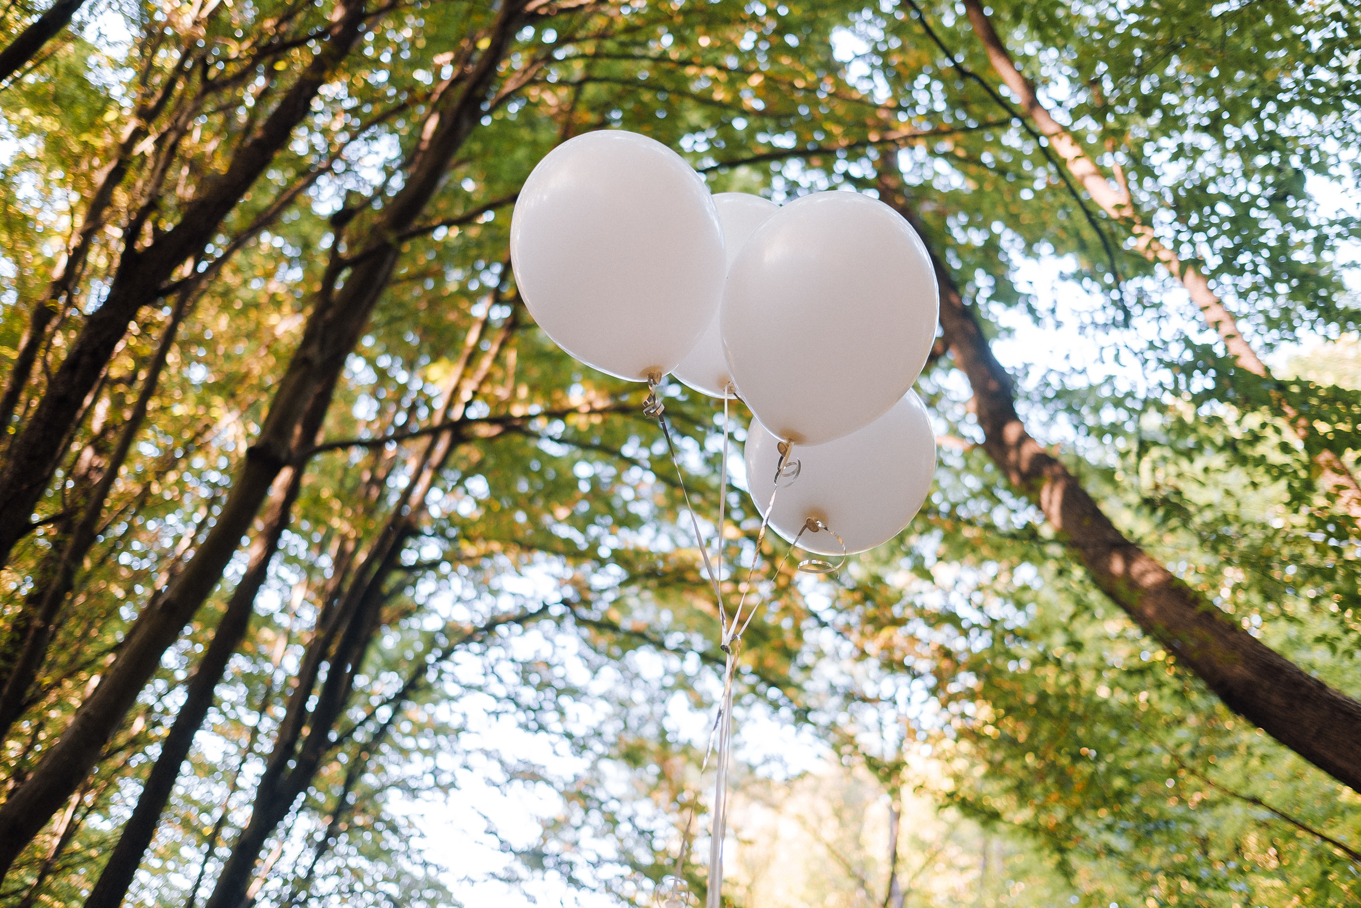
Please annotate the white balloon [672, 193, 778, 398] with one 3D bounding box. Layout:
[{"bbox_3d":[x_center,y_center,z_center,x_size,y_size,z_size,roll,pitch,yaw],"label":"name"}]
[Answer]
[{"bbox_3d":[0.078,-0.228,1.994,0.280,0.349,0.280,3,-35,2],"label":"white balloon"}]

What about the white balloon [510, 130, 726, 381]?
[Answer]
[{"bbox_3d":[-0.075,-0.250,1.741,0.280,0.350,0.280,-16,-13,0],"label":"white balloon"}]

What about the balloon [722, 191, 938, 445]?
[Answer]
[{"bbox_3d":[0.188,-0.165,1.710,0.281,0.351,0.281,17,-9,4],"label":"balloon"}]

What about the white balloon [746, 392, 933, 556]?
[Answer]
[{"bbox_3d":[0.233,0.011,1.969,0.283,0.353,0.283,21,-52,6],"label":"white balloon"}]

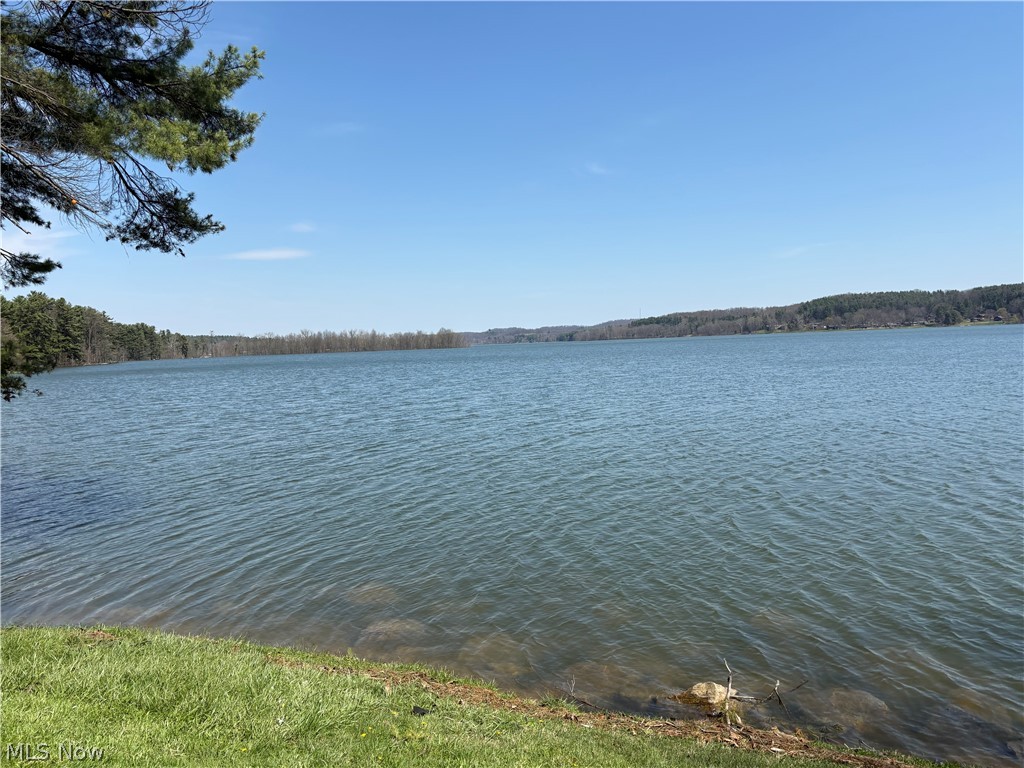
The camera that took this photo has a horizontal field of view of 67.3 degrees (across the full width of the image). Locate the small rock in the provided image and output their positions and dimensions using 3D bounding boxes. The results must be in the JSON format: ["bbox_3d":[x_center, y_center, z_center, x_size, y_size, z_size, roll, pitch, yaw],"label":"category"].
[{"bbox_3d":[1.170,1.939,4.750,0.400,0.150,0.280,-2,3,6],"label":"small rock"}]

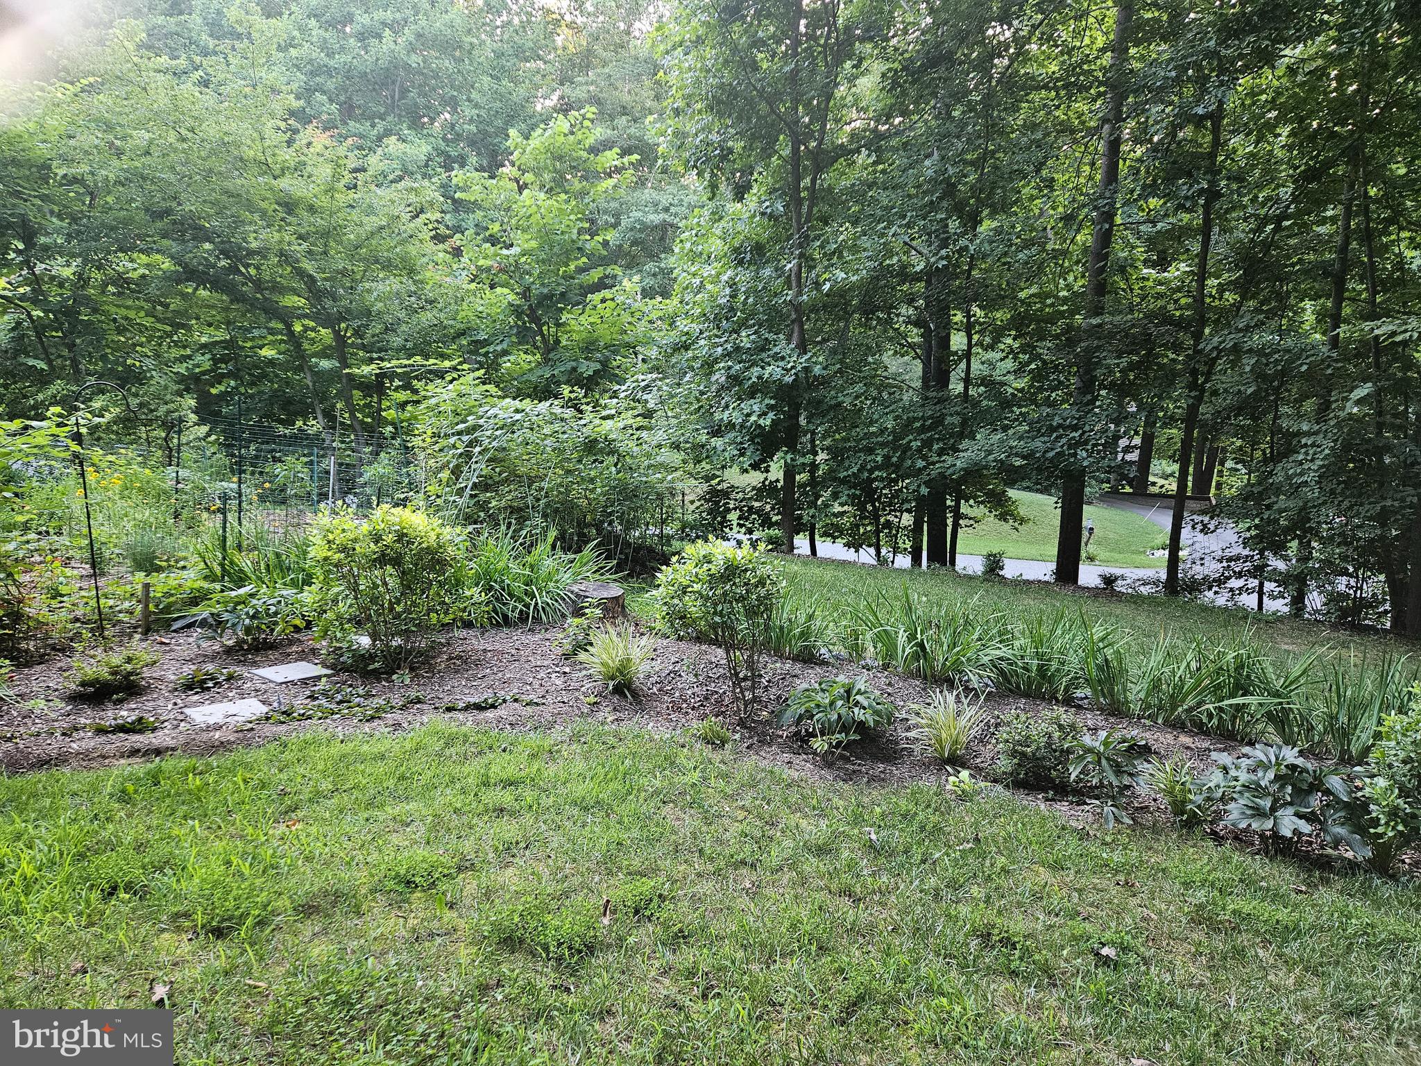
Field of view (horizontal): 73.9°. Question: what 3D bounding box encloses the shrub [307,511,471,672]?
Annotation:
[{"bbox_3d":[-1.874,0.326,5.585,0.912,0.920,0.775,-3,11,-19],"label":"shrub"}]

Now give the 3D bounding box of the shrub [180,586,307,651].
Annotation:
[{"bbox_3d":[-3.011,0.554,6.132,0.725,0.355,0.580,-5,11,-26],"label":"shrub"}]

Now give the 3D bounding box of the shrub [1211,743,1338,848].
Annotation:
[{"bbox_3d":[2.034,0.954,3.420,0.395,0.322,0.355,7,12,32],"label":"shrub"}]

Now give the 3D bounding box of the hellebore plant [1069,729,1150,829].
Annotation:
[{"bbox_3d":[1.509,0.936,3.584,0.288,0.345,0.273,5,11,24],"label":"hellebore plant"}]

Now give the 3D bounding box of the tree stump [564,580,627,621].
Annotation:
[{"bbox_3d":[-0.851,0.495,6.989,0.458,0.205,0.444,-1,10,-7],"label":"tree stump"}]

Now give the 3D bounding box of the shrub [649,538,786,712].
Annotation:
[{"bbox_3d":[0.035,0.472,4.751,0.646,0.823,0.613,1,10,1],"label":"shrub"}]

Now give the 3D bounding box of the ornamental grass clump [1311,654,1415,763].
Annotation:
[{"bbox_3d":[3.667,1.000,5.300,0.500,0.570,0.480,5,6,35],"label":"ornamental grass clump"}]

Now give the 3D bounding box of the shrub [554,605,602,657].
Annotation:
[{"bbox_3d":[-0.813,0.610,5.815,0.291,0.295,0.276,-1,10,-8],"label":"shrub"}]

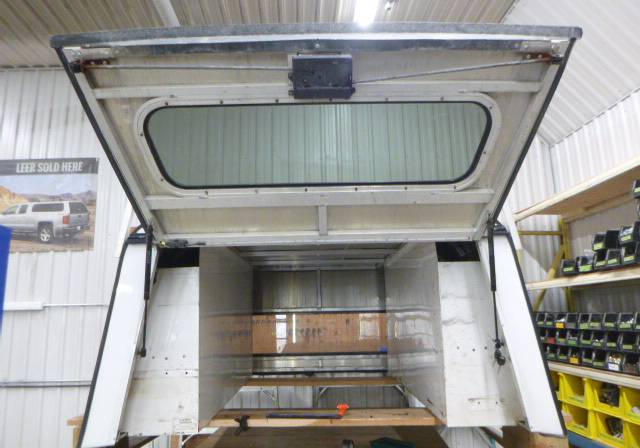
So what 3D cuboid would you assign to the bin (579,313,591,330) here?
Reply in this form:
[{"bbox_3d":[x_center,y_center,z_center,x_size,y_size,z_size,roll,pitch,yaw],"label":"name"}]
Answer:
[{"bbox_3d":[2.014,0.690,3.284,0.275,0.127,0.137,-1,-11,-3],"label":"bin"}]

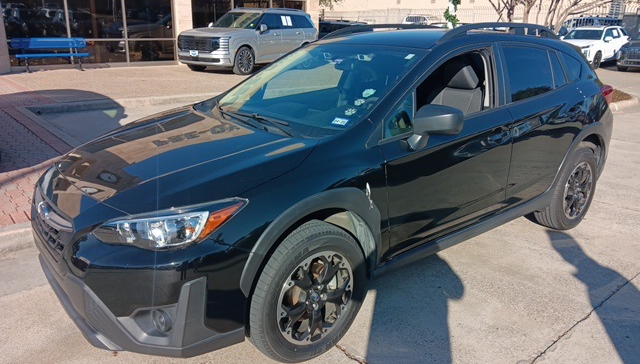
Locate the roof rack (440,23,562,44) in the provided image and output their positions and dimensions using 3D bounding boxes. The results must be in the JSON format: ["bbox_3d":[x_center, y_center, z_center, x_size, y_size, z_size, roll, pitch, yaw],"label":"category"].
[{"bbox_3d":[1.257,-1.012,3.259,1.470,0.135,0.080,-13,21,-37],"label":"roof rack"}]

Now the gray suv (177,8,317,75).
[{"bbox_3d":[-2.019,-4.451,15.004,2.000,1.790,5.060,12,21,30],"label":"gray suv"}]

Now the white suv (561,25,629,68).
[{"bbox_3d":[12.664,-6.368,22.556,4.980,1.750,1.980,-15,24,-41],"label":"white suv"}]

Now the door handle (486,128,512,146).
[{"bbox_3d":[1.083,-0.281,2.925,0.220,0.055,0.050,-13,21,-37],"label":"door handle"}]

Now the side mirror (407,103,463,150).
[{"bbox_3d":[0.579,-0.287,2.463,0.170,0.200,0.240,-13,21,-37],"label":"side mirror"}]

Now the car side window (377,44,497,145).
[{"bbox_3d":[0.664,-0.510,2.646,1.110,0.480,0.060,-13,3,-37],"label":"car side window"}]

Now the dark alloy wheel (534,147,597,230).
[{"bbox_3d":[2.008,0.047,3.921,0.690,0.690,0.225,-13,21,-37],"label":"dark alloy wheel"}]

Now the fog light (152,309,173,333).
[{"bbox_3d":[-0.643,0.568,1.981,0.065,0.105,0.100,-13,21,-37],"label":"fog light"}]

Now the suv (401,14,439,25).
[{"bbox_3d":[6.250,-9.400,29.500,1.950,1.780,4.800,9,20,22],"label":"suv"}]

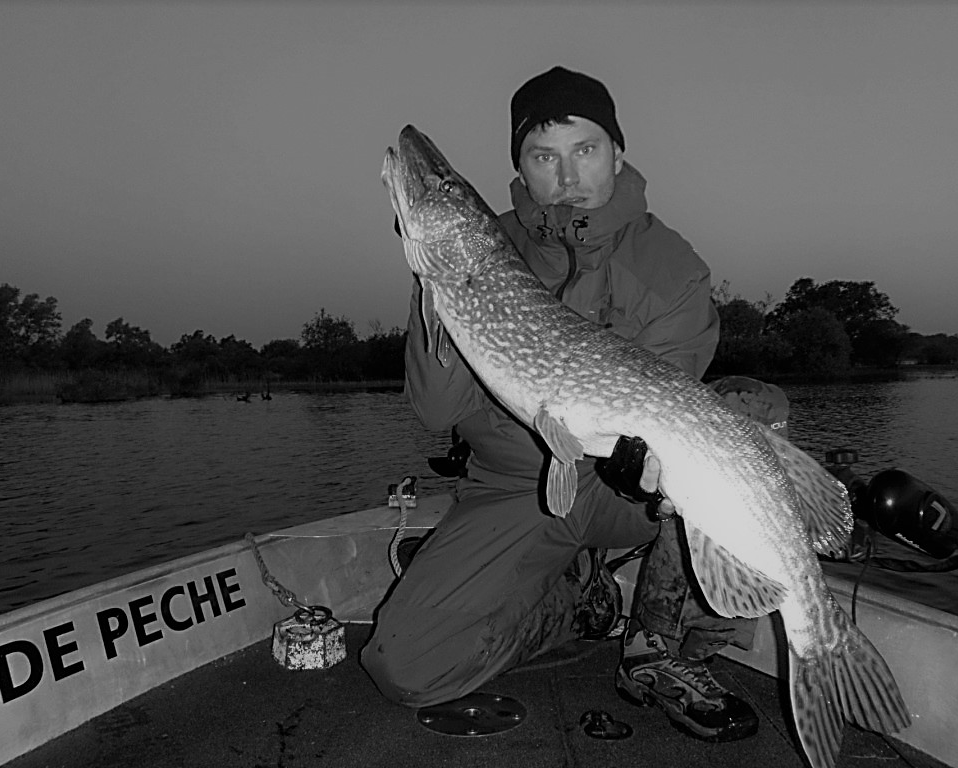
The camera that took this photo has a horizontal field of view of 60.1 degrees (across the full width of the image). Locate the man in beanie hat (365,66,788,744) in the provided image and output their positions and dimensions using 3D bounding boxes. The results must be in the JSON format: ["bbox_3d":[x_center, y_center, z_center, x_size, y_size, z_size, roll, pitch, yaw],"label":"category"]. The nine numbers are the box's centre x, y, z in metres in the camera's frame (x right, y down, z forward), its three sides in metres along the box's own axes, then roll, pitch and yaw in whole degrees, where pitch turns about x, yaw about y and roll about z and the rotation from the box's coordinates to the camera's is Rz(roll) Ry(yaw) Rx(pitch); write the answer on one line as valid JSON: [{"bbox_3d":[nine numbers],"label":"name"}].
[{"bbox_3d":[0.155,0.020,1.440,0.700,1.080,0.740,-1,1,6],"label":"man in beanie hat"}]

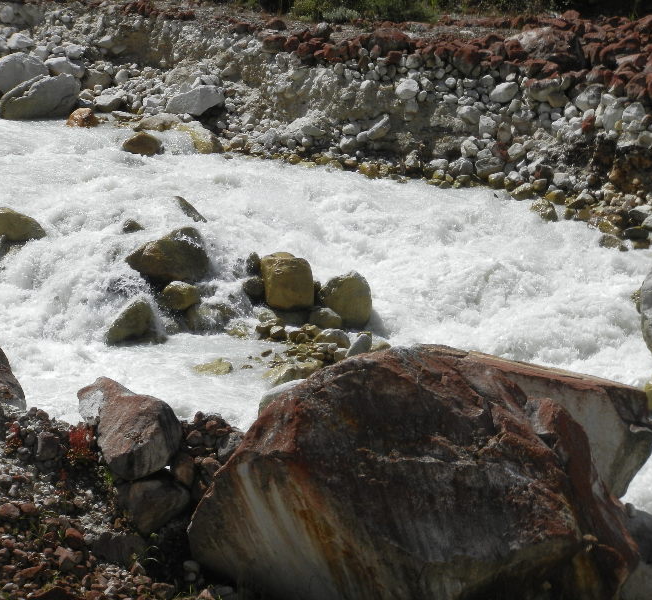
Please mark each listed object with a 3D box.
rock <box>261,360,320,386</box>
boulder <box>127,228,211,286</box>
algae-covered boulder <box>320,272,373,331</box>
[{"bbox_3d":[-0.347,0.750,38.400,0.570,0.230,0.420,0,16,0],"label":"rock"},{"bbox_3d":[-1.704,-0.468,41.000,0.870,0.540,0.660,0,16,0],"label":"boulder"},{"bbox_3d":[0.205,0.000,40.000,0.570,0.540,0.520,0,16,0],"label":"algae-covered boulder"}]

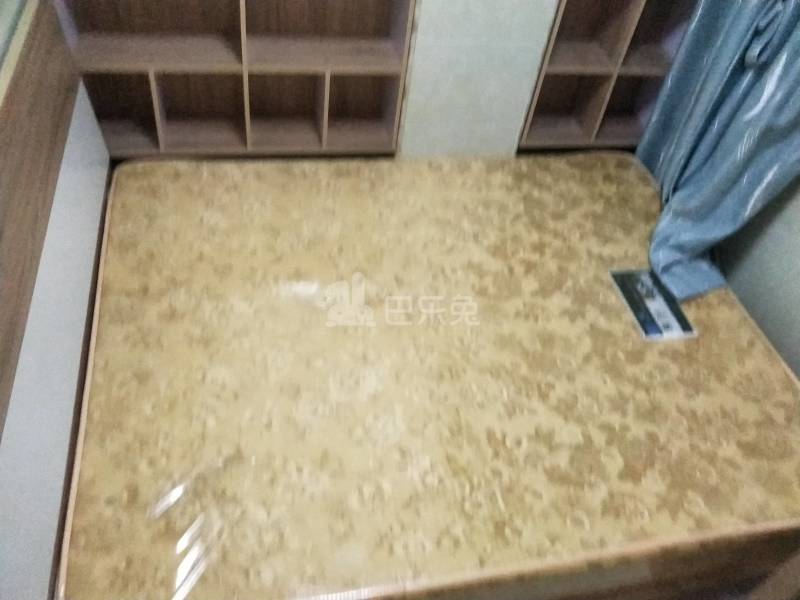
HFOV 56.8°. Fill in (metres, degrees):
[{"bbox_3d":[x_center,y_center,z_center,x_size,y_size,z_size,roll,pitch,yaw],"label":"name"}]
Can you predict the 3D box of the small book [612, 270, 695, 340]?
[{"bbox_3d":[0.728,0.009,2.145,0.160,0.015,0.270,-3,45,-13],"label":"small book"}]

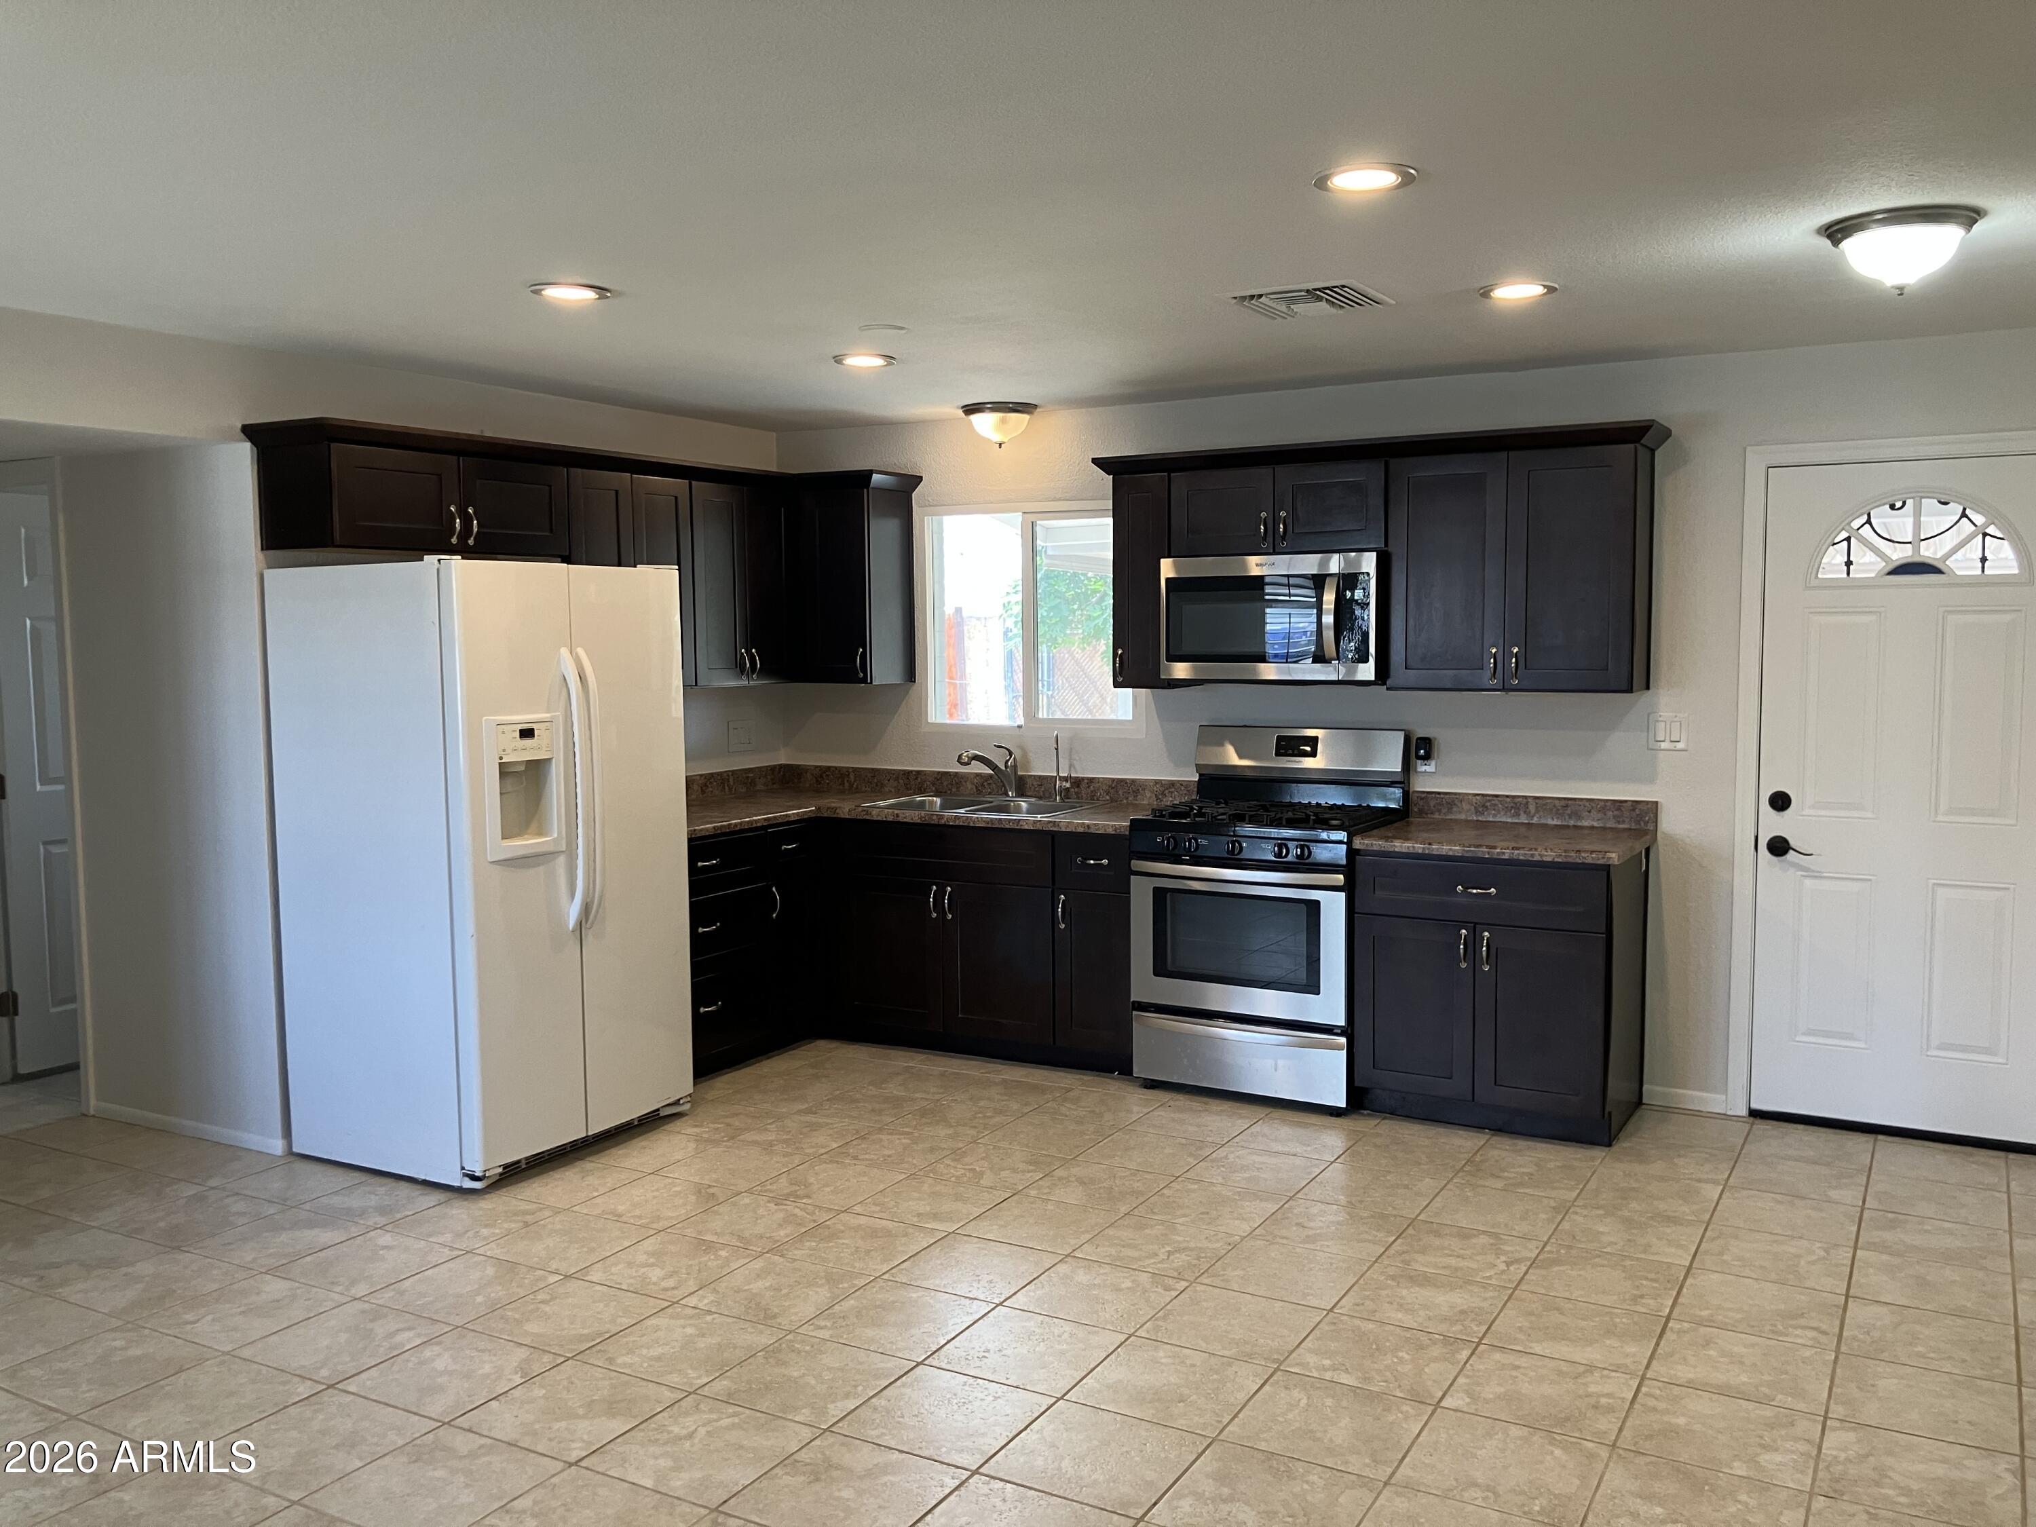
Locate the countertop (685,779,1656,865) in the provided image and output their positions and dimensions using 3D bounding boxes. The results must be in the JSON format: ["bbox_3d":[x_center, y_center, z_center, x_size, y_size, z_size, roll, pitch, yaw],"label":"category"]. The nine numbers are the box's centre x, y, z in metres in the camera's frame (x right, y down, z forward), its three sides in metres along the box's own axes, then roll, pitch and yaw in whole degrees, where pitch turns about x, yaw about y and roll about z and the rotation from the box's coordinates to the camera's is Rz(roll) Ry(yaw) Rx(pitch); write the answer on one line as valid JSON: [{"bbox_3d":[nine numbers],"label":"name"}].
[{"bbox_3d":[0.149,0.186,5.559,3.548,0.133,1.550,2,5,30],"label":"countertop"}]

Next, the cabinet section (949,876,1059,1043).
[{"bbox_3d":[-0.068,0.703,5.847,0.454,0.548,0.023,2,5,30],"label":"cabinet section"}]

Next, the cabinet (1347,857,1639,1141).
[{"bbox_3d":[1.550,0.690,5.269,0.766,0.872,0.645,2,5,30],"label":"cabinet"}]

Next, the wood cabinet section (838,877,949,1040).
[{"bbox_3d":[-0.462,0.688,6.075,0.451,0.548,0.023,2,5,30],"label":"wood cabinet section"}]

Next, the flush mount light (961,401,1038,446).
[{"bbox_3d":[-0.067,-1.253,6.145,0.287,0.156,0.287,-1,5,0],"label":"flush mount light"}]

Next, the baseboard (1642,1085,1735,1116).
[{"bbox_3d":[2.153,1.087,5.320,0.261,0.062,0.013,2,5,30],"label":"baseboard"}]

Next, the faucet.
[{"bbox_3d":[-0.115,0.037,6.387,0.255,0.212,0.060,-3,5,-28],"label":"faucet"}]

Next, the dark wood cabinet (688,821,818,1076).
[{"bbox_3d":[-1.272,0.664,6.065,0.612,0.875,0.940,2,5,30],"label":"dark wood cabinet"}]

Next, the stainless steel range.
[{"bbox_3d":[0.862,0.500,5.612,0.762,1.208,0.683,2,5,30],"label":"stainless steel range"}]

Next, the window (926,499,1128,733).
[{"bbox_3d":[0.047,-0.573,6.470,0.985,0.888,0.080,2,5,30],"label":"window"}]

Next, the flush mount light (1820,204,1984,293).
[{"bbox_3d":[1.834,-1.049,3.427,0.311,0.151,0.311,2,5,30],"label":"flush mount light"}]

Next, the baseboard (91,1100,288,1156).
[{"bbox_3d":[-2.660,1.154,5.266,0.982,0.057,0.014,2,5,30],"label":"baseboard"}]

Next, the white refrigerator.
[{"bbox_3d":[-1.637,0.286,5.161,0.855,1.785,0.906,2,5,29],"label":"white refrigerator"}]

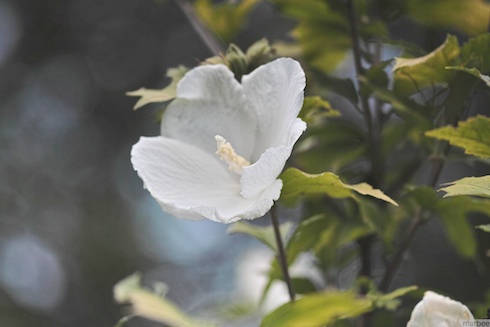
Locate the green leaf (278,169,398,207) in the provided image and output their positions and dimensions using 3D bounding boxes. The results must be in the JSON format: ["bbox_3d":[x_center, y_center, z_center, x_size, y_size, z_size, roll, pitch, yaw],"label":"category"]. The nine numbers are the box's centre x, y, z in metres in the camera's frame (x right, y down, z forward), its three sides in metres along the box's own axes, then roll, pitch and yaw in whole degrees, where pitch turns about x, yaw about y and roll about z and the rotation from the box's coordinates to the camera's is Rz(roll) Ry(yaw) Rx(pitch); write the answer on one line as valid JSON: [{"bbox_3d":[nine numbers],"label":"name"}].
[{"bbox_3d":[0.044,0.012,1.030,0.060,0.019,0.030,9,8,6],"label":"green leaf"}]

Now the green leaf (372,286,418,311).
[{"bbox_3d":[0.072,0.065,1.030,0.022,0.011,0.015,-17,0,0],"label":"green leaf"}]

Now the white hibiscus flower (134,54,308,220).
[{"bbox_3d":[-0.012,-0.010,1.000,0.078,0.076,0.055,-32,-36,14],"label":"white hibiscus flower"}]

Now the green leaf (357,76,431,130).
[{"bbox_3d":[0.077,-0.031,1.090,0.045,0.016,0.024,35,0,0],"label":"green leaf"}]

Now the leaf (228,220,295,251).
[{"bbox_3d":[0.008,0.036,1.060,0.034,0.016,0.024,-1,6,-10],"label":"leaf"}]

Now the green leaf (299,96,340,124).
[{"bbox_3d":[0.036,-0.026,1.050,0.025,0.015,0.020,1,6,7],"label":"green leaf"}]

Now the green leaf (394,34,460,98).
[{"bbox_3d":[0.089,-0.048,1.050,0.035,0.028,0.026,-6,18,-20],"label":"green leaf"}]

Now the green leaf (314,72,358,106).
[{"bbox_3d":[0.047,-0.038,1.100,0.028,0.016,0.022,17,0,0],"label":"green leaf"}]

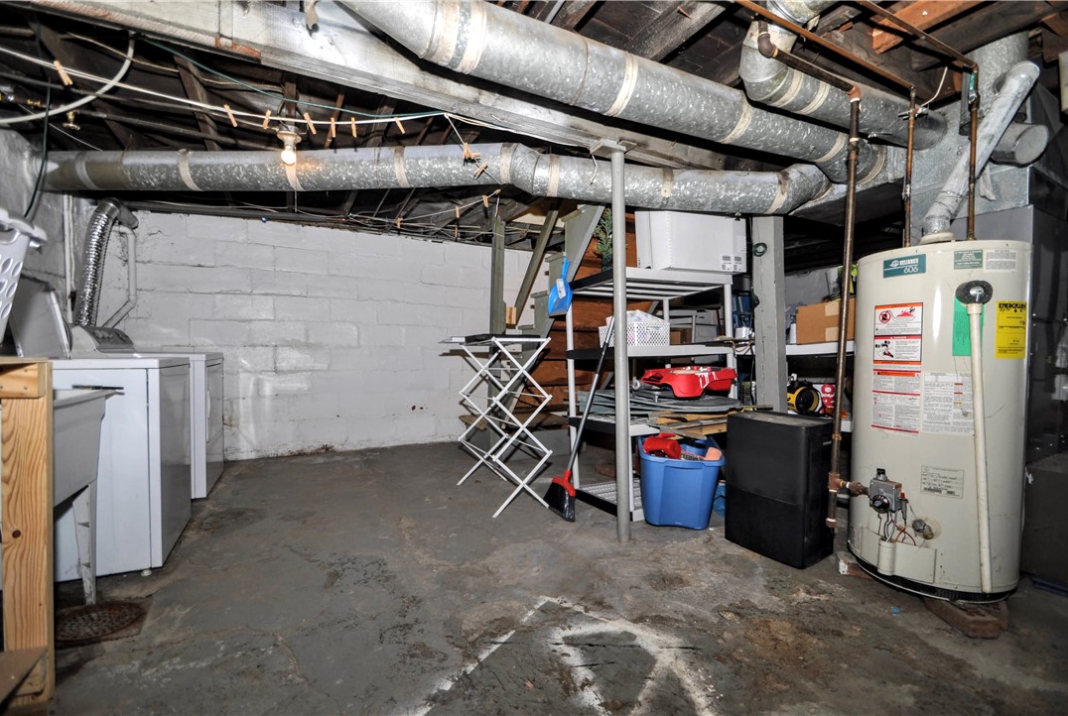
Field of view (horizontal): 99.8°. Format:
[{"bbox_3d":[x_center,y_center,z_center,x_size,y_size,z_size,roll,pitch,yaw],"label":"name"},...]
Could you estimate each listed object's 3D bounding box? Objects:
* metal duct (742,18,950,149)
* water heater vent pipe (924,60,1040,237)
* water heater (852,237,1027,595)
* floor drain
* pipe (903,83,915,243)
[{"bbox_3d":[1.345,-1.148,1.919,1.060,0.310,0.170,-1,0,-19],"label":"metal duct"},{"bbox_3d":[1.685,-0.737,1.695,0.130,0.700,0.120,27,10,38],"label":"water heater vent pipe"},{"bbox_3d":[1.552,0.221,1.756,0.500,1.235,0.500,-1,0,-24],"label":"water heater"},{"bbox_3d":[-1.542,0.927,1.580,0.280,0.020,0.280,-1,0,-28],"label":"floor drain"},{"bbox_3d":[1.533,-0.769,1.830,0.025,0.680,0.025,2,0,-27],"label":"pipe"}]

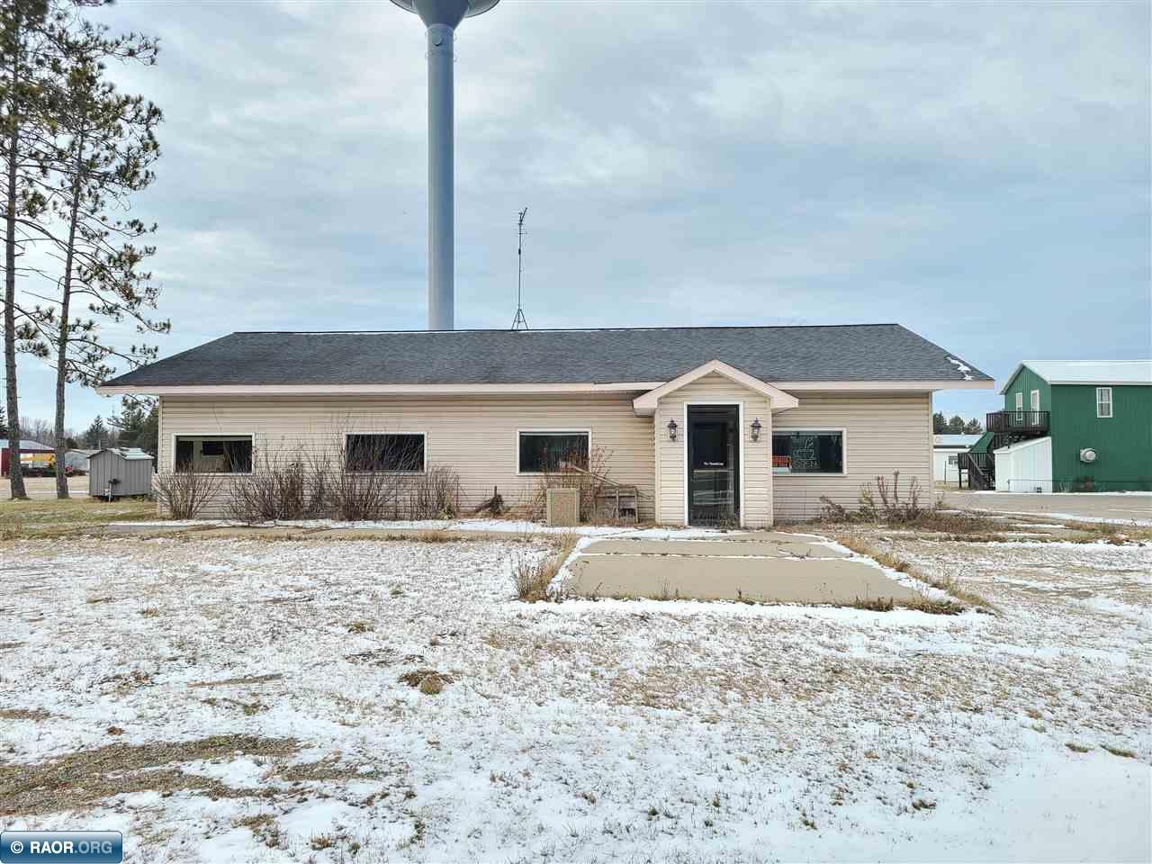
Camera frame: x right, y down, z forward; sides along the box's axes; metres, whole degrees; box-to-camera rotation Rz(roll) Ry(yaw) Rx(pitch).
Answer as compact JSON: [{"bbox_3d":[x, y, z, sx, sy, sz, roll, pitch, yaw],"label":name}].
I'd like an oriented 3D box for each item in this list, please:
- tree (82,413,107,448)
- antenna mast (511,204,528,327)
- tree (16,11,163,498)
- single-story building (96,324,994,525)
[{"bbox_3d":[-58.376,1.311,105.000,3.276,7.208,3.276,0,-2,5],"label":"tree"},{"bbox_3d":[-1.514,-4.405,23.400,0.438,3.335,0.500,0,-2,5],"label":"antenna mast"},{"bbox_3d":[-16.866,-6.163,30.000,4.993,16.850,4.681,0,-2,5],"label":"tree"},{"bbox_3d":[-0.573,-0.475,22.465,18.076,4.727,13.923,0,-2,5],"label":"single-story building"}]

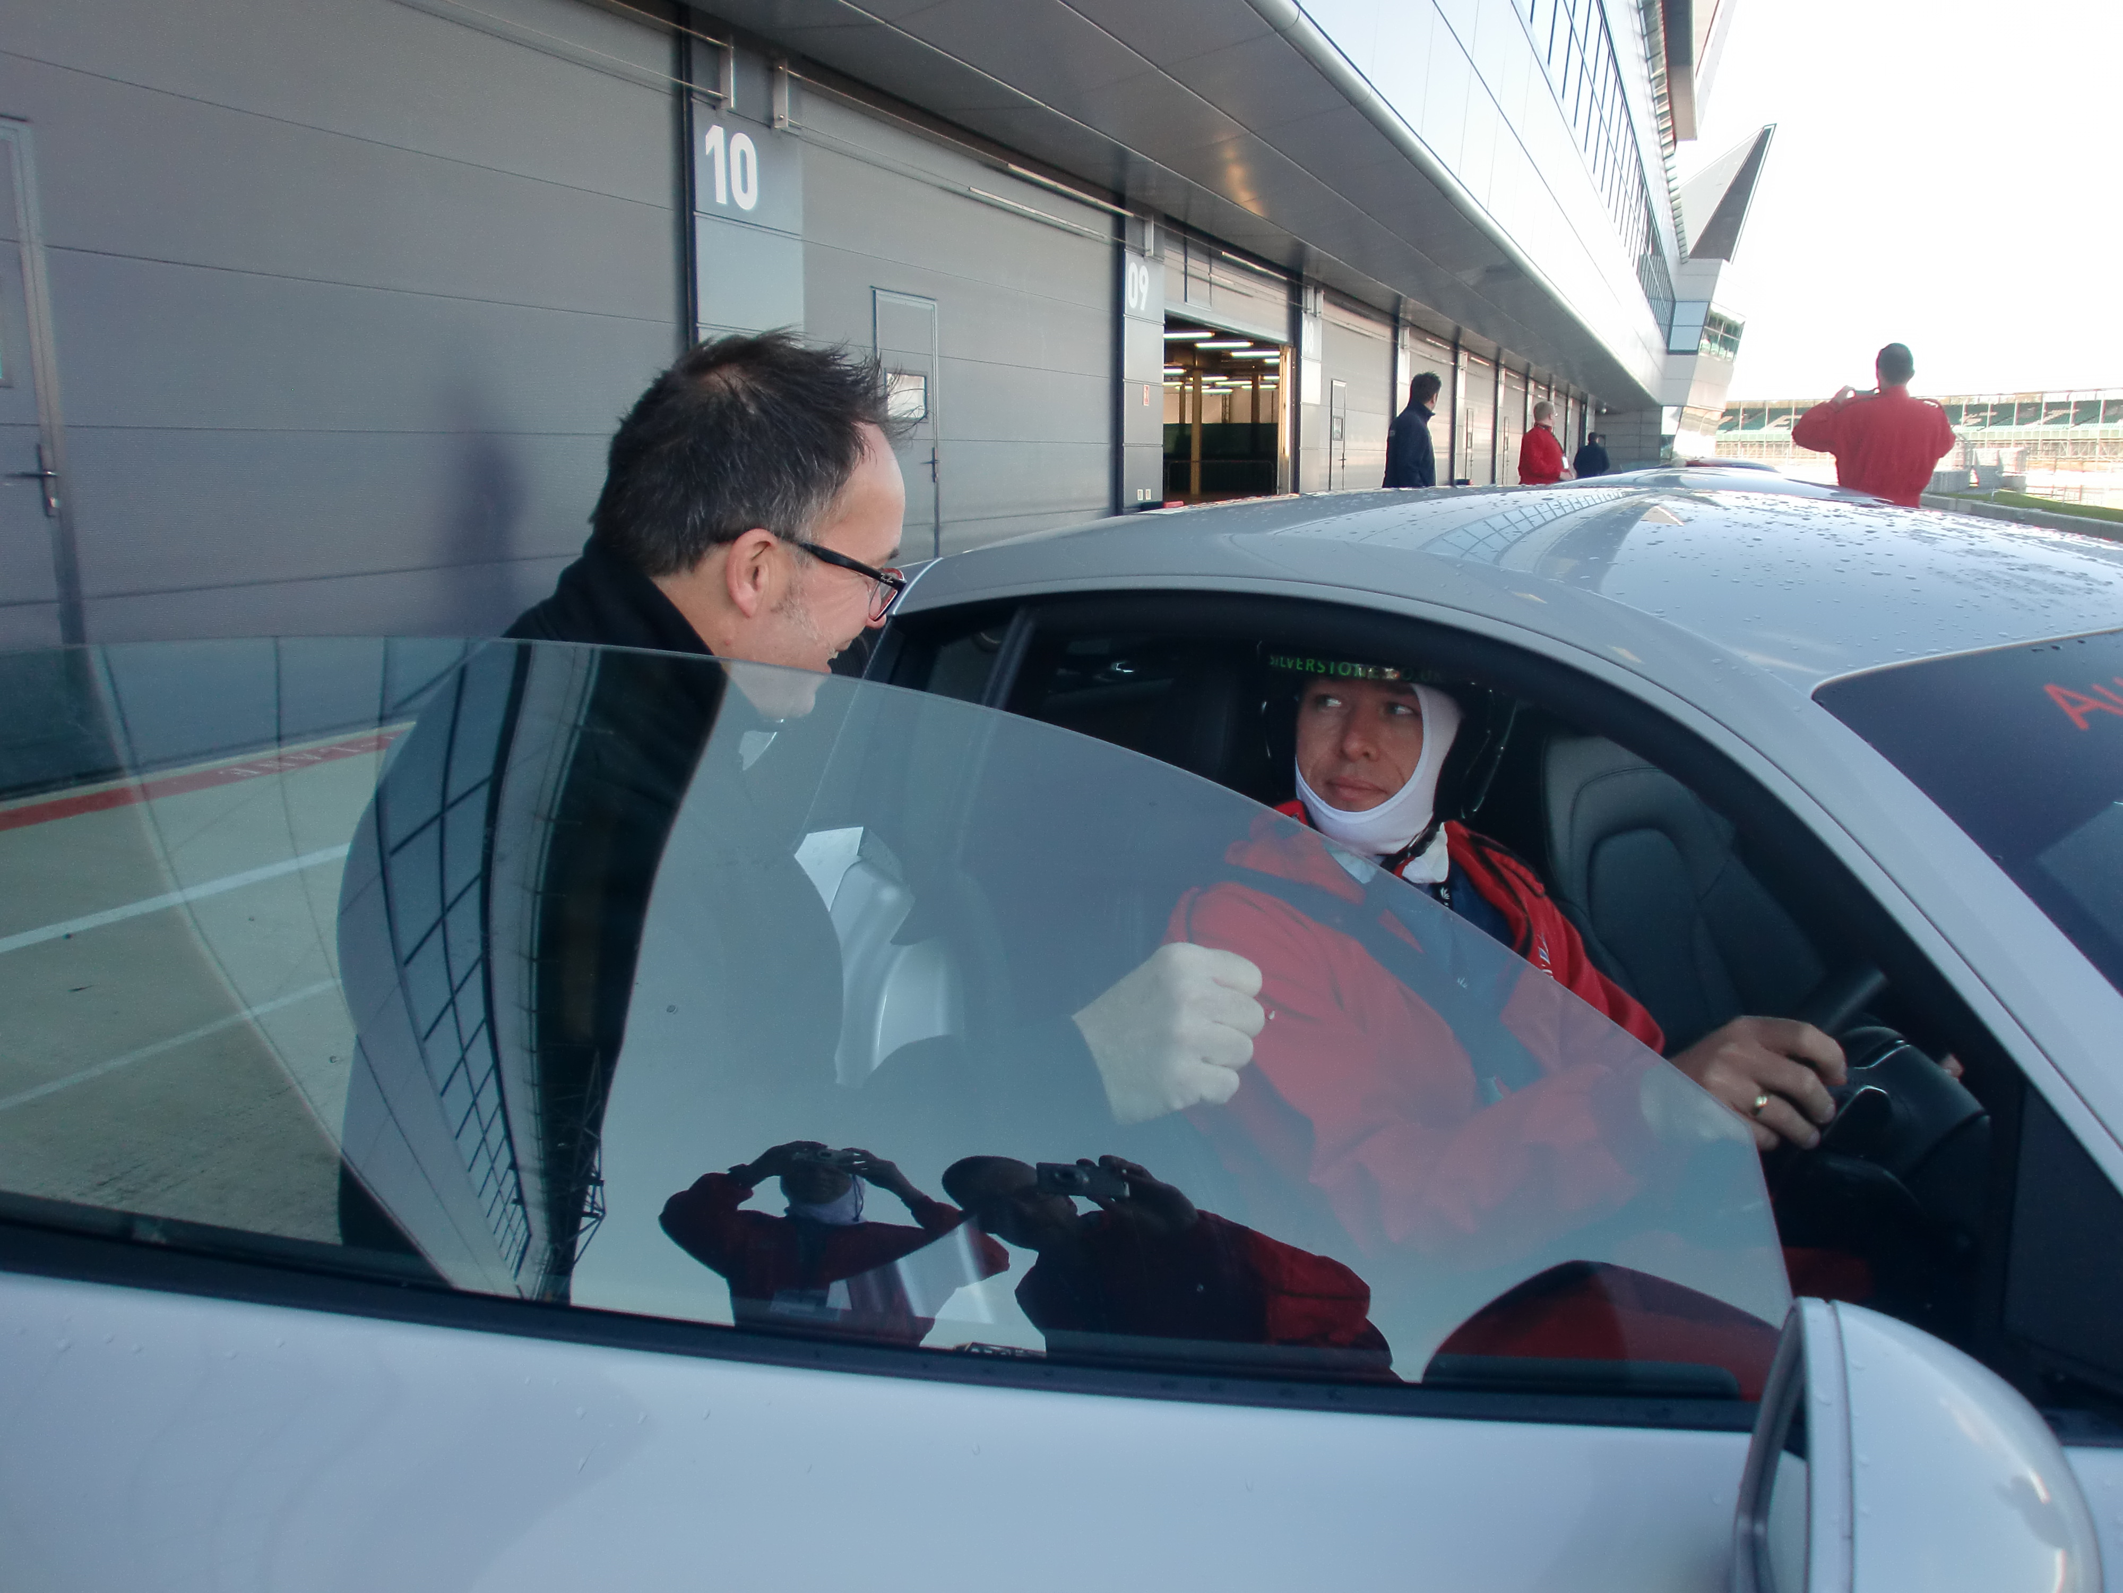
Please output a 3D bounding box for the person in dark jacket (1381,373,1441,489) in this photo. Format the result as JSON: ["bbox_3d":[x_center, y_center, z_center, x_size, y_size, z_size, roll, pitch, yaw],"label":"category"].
[{"bbox_3d":[2.056,-1.601,9.451,0.320,1.770,0.500,-5,13,-21],"label":"person in dark jacket"}]

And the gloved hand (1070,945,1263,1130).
[{"bbox_3d":[0.062,0.143,0.950,0.125,0.105,0.080,-11,13,-21],"label":"gloved hand"}]

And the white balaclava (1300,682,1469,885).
[{"bbox_3d":[0.303,-0.046,1.500,0.185,0.270,0.220,6,13,26],"label":"white balaclava"}]

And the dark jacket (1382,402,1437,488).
[{"bbox_3d":[2.055,-1.943,9.378,0.300,0.740,0.500,-5,13,-21],"label":"dark jacket"}]

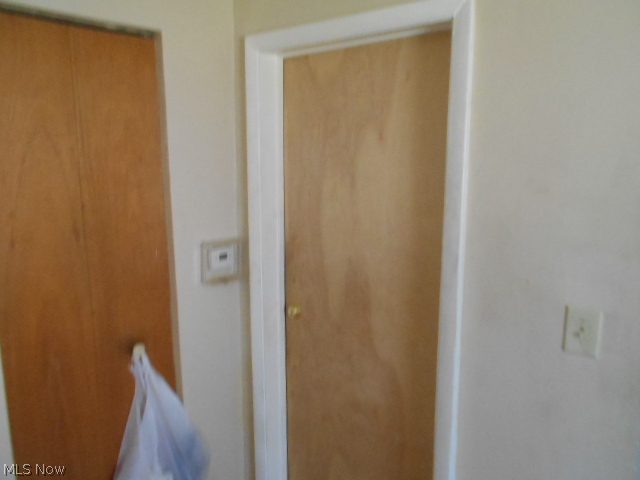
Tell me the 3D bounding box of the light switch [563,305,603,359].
[{"bbox_3d":[0.620,0.220,1.136,0.072,0.115,0.018,7,12,36],"label":"light switch"}]

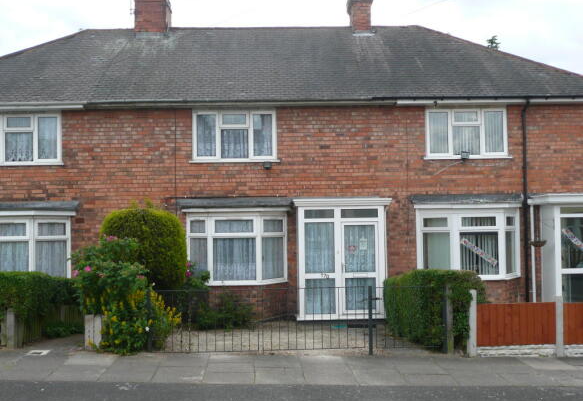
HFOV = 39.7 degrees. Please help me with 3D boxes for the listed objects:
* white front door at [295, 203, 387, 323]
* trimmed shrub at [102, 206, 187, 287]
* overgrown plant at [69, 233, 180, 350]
[{"bbox_3d":[1.076,1.226,16.869,1.930,2.513,0.200,-1,-2,-2],"label":"white front door"},{"bbox_3d":[-2.885,1.219,15.775,1.669,2.362,1.550,-1,-2,-2],"label":"trimmed shrub"},{"bbox_3d":[-2.337,1.313,11.657,1.420,1.620,1.300,-1,-2,-1],"label":"overgrown plant"}]

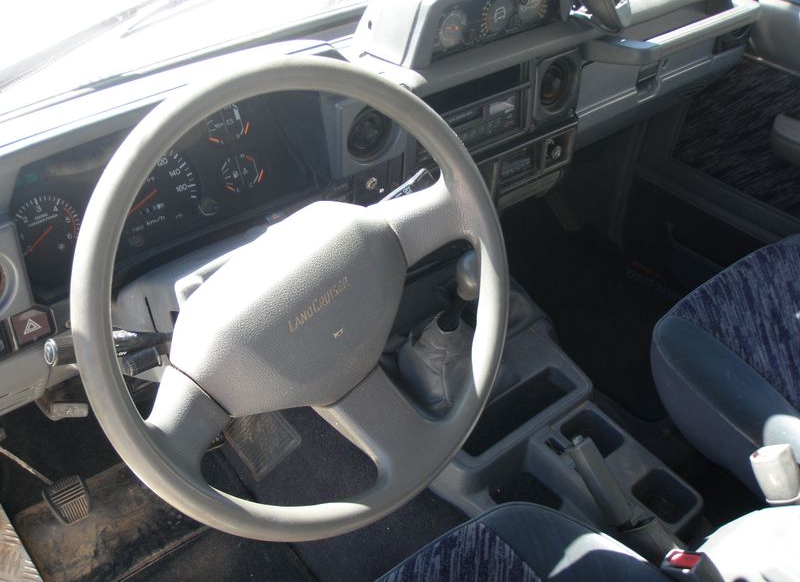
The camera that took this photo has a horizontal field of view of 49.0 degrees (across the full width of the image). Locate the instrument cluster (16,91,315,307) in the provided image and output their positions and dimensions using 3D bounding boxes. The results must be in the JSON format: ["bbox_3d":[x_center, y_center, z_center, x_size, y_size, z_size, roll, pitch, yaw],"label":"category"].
[{"bbox_3d":[-0.237,-0.114,0.898,0.325,0.135,0.060,-26,38,-28],"label":"instrument cluster"}]

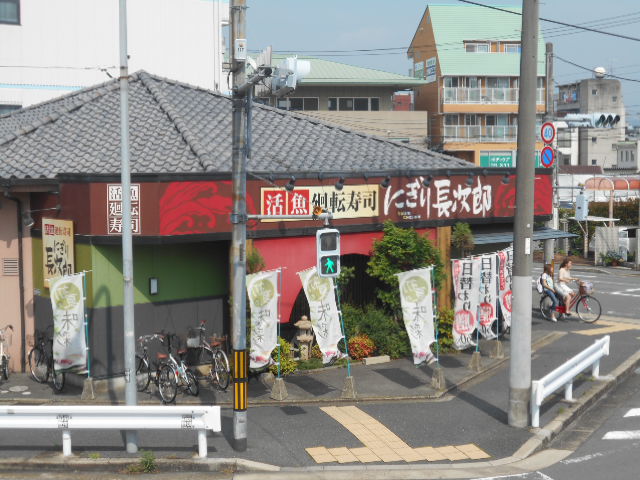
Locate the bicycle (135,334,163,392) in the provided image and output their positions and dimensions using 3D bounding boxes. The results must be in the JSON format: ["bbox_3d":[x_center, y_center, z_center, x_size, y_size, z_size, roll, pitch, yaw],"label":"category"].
[{"bbox_3d":[-2.955,2.322,19.087,0.550,1.060,1.720,-4,7,-35],"label":"bicycle"}]

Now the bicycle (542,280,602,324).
[{"bbox_3d":[6.297,1.524,26.852,1.730,1.050,0.550,3,6,27],"label":"bicycle"}]

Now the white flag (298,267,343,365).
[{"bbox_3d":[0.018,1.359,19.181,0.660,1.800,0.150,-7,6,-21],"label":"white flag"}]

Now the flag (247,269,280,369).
[{"bbox_3d":[-1.038,1.442,19.700,0.600,1.800,0.100,-1,4,-10],"label":"flag"}]

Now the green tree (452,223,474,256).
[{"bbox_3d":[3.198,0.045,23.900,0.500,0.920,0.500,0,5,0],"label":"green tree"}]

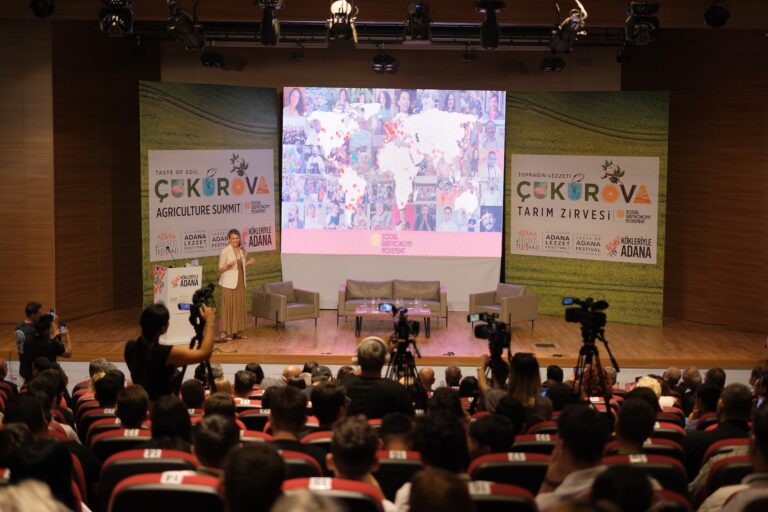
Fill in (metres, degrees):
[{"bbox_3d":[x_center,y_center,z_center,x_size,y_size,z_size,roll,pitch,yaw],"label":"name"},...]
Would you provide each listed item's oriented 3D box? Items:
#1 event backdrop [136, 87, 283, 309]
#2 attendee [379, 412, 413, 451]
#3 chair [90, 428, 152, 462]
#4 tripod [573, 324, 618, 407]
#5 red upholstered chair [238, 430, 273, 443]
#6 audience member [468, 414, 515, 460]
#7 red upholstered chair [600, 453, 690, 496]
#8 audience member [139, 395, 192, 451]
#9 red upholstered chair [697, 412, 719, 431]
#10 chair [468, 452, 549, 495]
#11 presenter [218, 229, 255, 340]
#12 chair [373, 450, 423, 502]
[{"bbox_3d":[-2.914,-0.907,18.260,2.670,3.970,0.120,-4,8,-38],"label":"event backdrop"},{"bbox_3d":[0.055,1.295,5.547,0.500,1.100,0.780,1,6,0],"label":"attendee"},{"bbox_3d":[-1.359,1.384,5.993,0.540,0.950,0.620,1,5,0],"label":"chair"},{"bbox_3d":[1.519,1.274,7.876,0.700,1.520,0.680,-1,5,-24],"label":"tripod"},{"bbox_3d":[-0.803,1.389,5.993,0.540,0.950,0.620,1,5,0],"label":"red upholstered chair"},{"bbox_3d":[0.529,1.262,5.318,0.500,1.051,0.800,0,5,-9],"label":"audience member"},{"bbox_3d":[1.137,1.348,5.054,0.540,0.950,0.620,1,5,0],"label":"red upholstered chair"},{"bbox_3d":[-1.089,1.244,5.523,0.500,1.180,0.760,1,6,0],"label":"audience member"},{"bbox_3d":[2.543,1.602,8.261,0.550,0.950,0.640,0,6,-3],"label":"red upholstered chair"},{"bbox_3d":[0.636,1.385,5.476,0.550,0.950,0.640,1,6,0],"label":"chair"},{"bbox_3d":[-2.281,0.431,16.490,0.540,1.690,0.420,-2,7,-25],"label":"presenter"},{"bbox_3d":[0.060,1.332,5.054,0.540,0.950,0.620,1,5,0],"label":"chair"}]

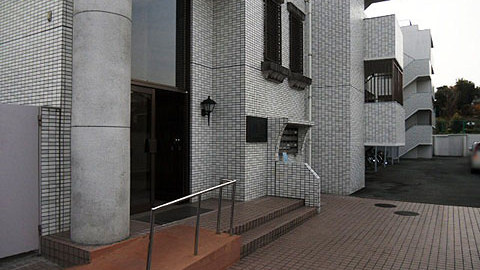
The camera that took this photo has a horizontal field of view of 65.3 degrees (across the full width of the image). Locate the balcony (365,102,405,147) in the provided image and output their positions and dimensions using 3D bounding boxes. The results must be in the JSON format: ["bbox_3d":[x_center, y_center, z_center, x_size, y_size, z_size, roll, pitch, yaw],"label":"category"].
[{"bbox_3d":[5.042,-0.343,12.988,0.980,1.370,2.530,0,-1,29],"label":"balcony"}]

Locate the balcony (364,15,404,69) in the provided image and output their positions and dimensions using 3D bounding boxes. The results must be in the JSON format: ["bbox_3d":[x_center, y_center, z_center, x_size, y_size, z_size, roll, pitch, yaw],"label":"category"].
[{"bbox_3d":[4.971,-3.040,12.903,0.960,1.380,2.260,0,-1,29],"label":"balcony"}]

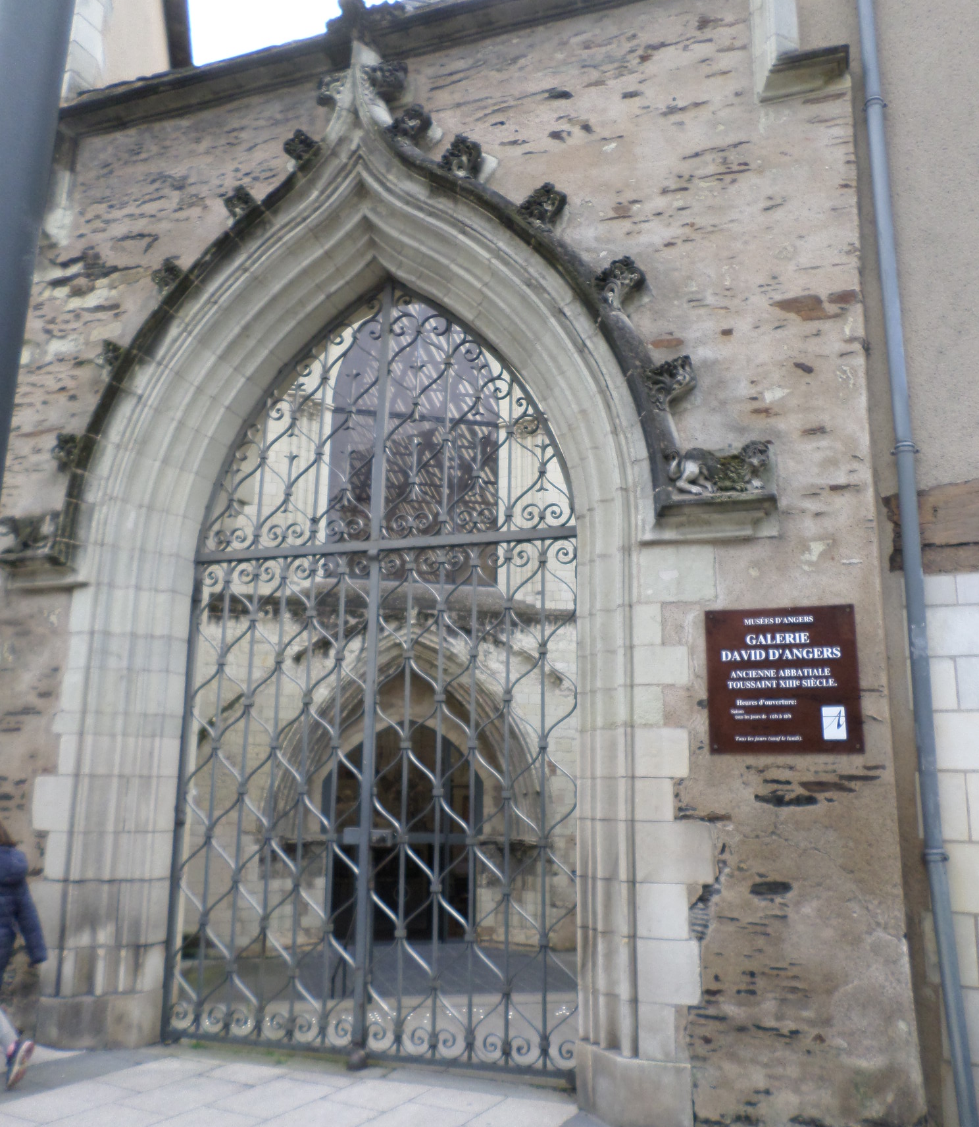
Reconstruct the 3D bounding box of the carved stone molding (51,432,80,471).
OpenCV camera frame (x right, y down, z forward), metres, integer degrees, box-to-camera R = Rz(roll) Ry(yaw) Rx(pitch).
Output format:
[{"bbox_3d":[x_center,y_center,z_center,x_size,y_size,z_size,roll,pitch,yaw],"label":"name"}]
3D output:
[{"bbox_3d":[-2.656,-0.705,5.936,0.169,0.226,0.160,-3,-12,18],"label":"carved stone molding"}]

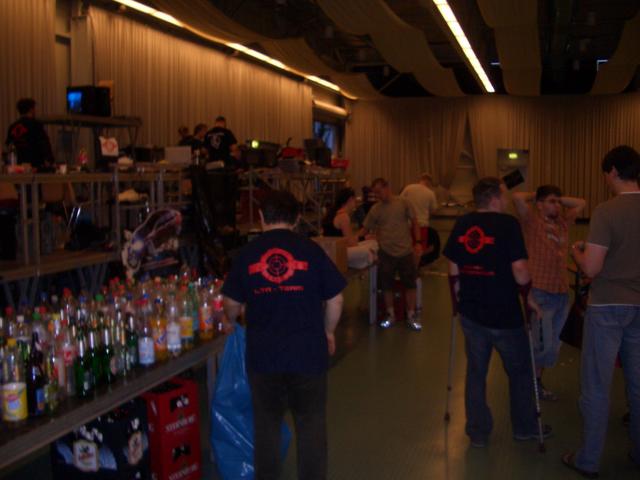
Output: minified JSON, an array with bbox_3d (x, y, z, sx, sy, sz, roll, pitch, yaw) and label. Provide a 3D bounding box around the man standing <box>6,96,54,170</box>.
[{"bbox_3d":[-3.227,-0.702,7.230,0.520,1.720,0.380,0,5,6],"label":"man standing"}]

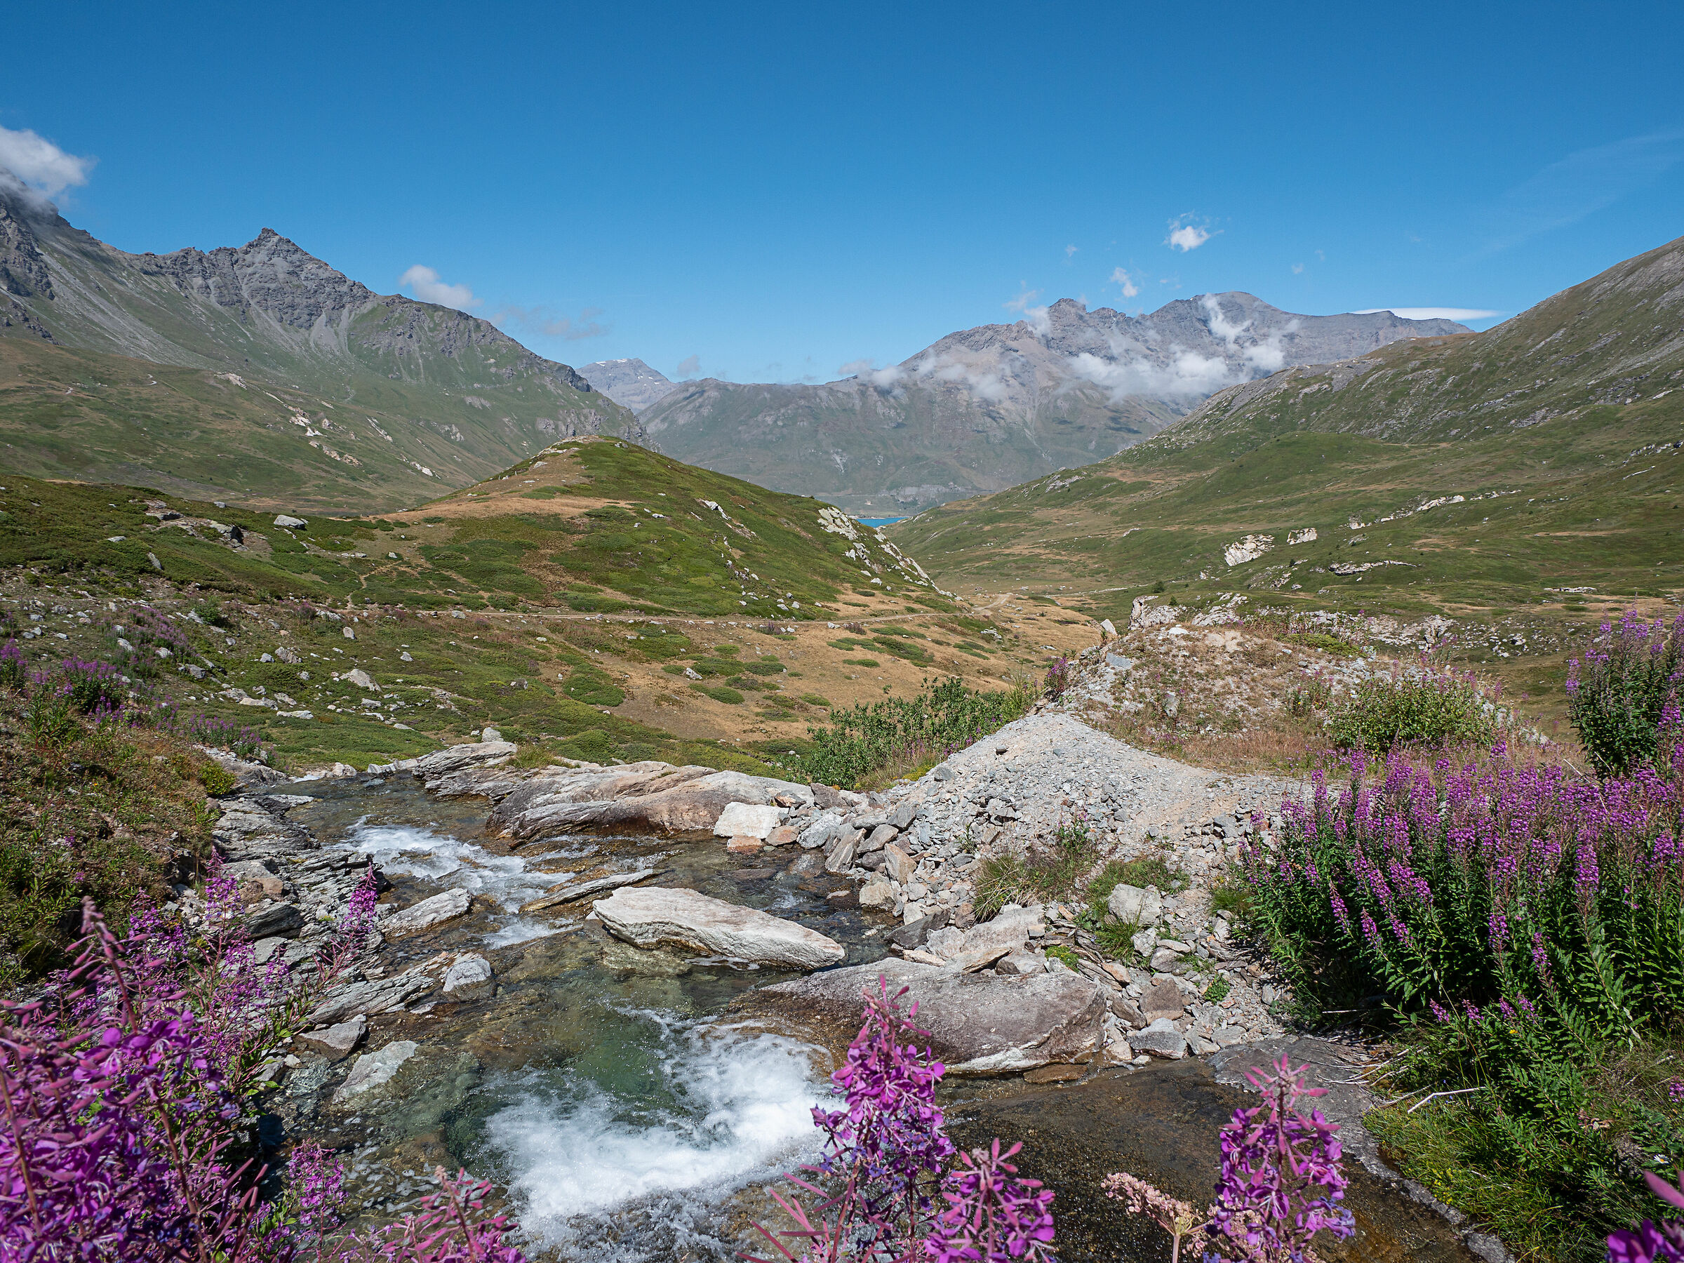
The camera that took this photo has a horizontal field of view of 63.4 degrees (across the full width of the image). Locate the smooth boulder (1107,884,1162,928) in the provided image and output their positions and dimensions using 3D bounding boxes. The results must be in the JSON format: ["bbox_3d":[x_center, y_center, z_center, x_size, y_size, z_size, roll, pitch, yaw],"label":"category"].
[{"bbox_3d":[1.418,1.333,6.600,0.270,0.185,0.210,2,8,12],"label":"smooth boulder"}]

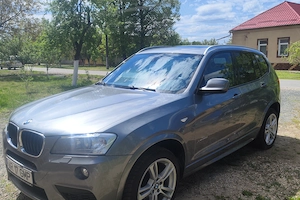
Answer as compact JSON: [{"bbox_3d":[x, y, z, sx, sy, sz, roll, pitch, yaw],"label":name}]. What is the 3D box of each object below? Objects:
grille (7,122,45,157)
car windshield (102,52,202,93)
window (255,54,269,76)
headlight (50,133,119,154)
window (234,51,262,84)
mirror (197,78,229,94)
[{"bbox_3d":[-1.112,0.352,2.468,0.730,0.225,0.130,9,12,42],"label":"grille"},{"bbox_3d":[0.017,-0.394,3.596,1.370,0.150,0.820,9,45,42],"label":"car windshield"},{"bbox_3d":[1.841,-0.547,4.548,0.070,0.360,0.420,-16,-5,43],"label":"window"},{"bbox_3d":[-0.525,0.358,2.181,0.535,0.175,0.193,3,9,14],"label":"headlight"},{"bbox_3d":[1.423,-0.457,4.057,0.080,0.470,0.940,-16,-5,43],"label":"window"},{"bbox_3d":[0.692,-0.145,2.997,0.250,0.175,0.230,9,12,42],"label":"mirror"}]

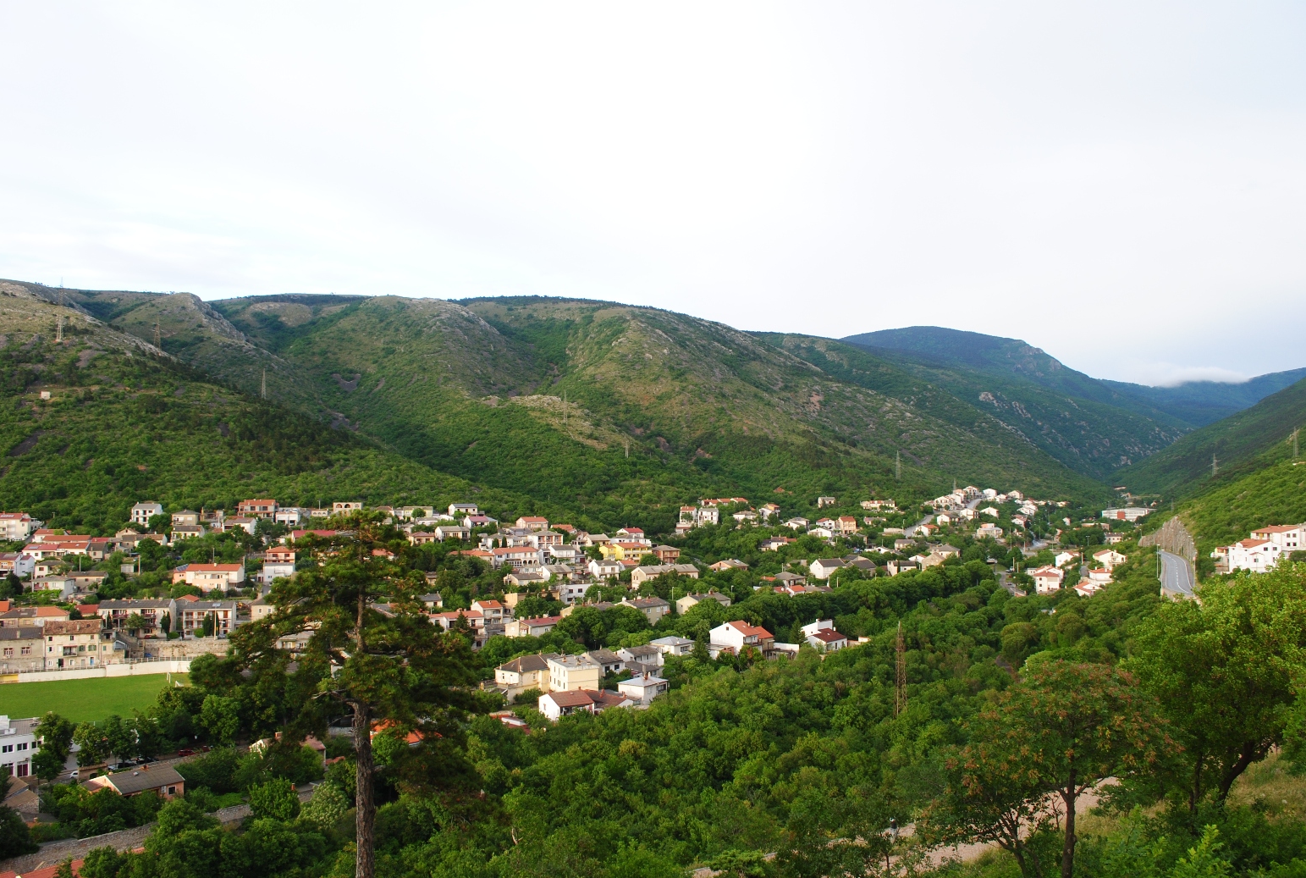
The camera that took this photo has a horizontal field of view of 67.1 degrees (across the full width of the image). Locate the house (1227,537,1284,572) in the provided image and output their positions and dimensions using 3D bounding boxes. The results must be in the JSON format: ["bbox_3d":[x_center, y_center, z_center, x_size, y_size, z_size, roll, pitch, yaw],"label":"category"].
[{"bbox_3d":[171.250,33.550,280.000,11.000,9.700,8.000,0,-1,-12],"label":"house"}]

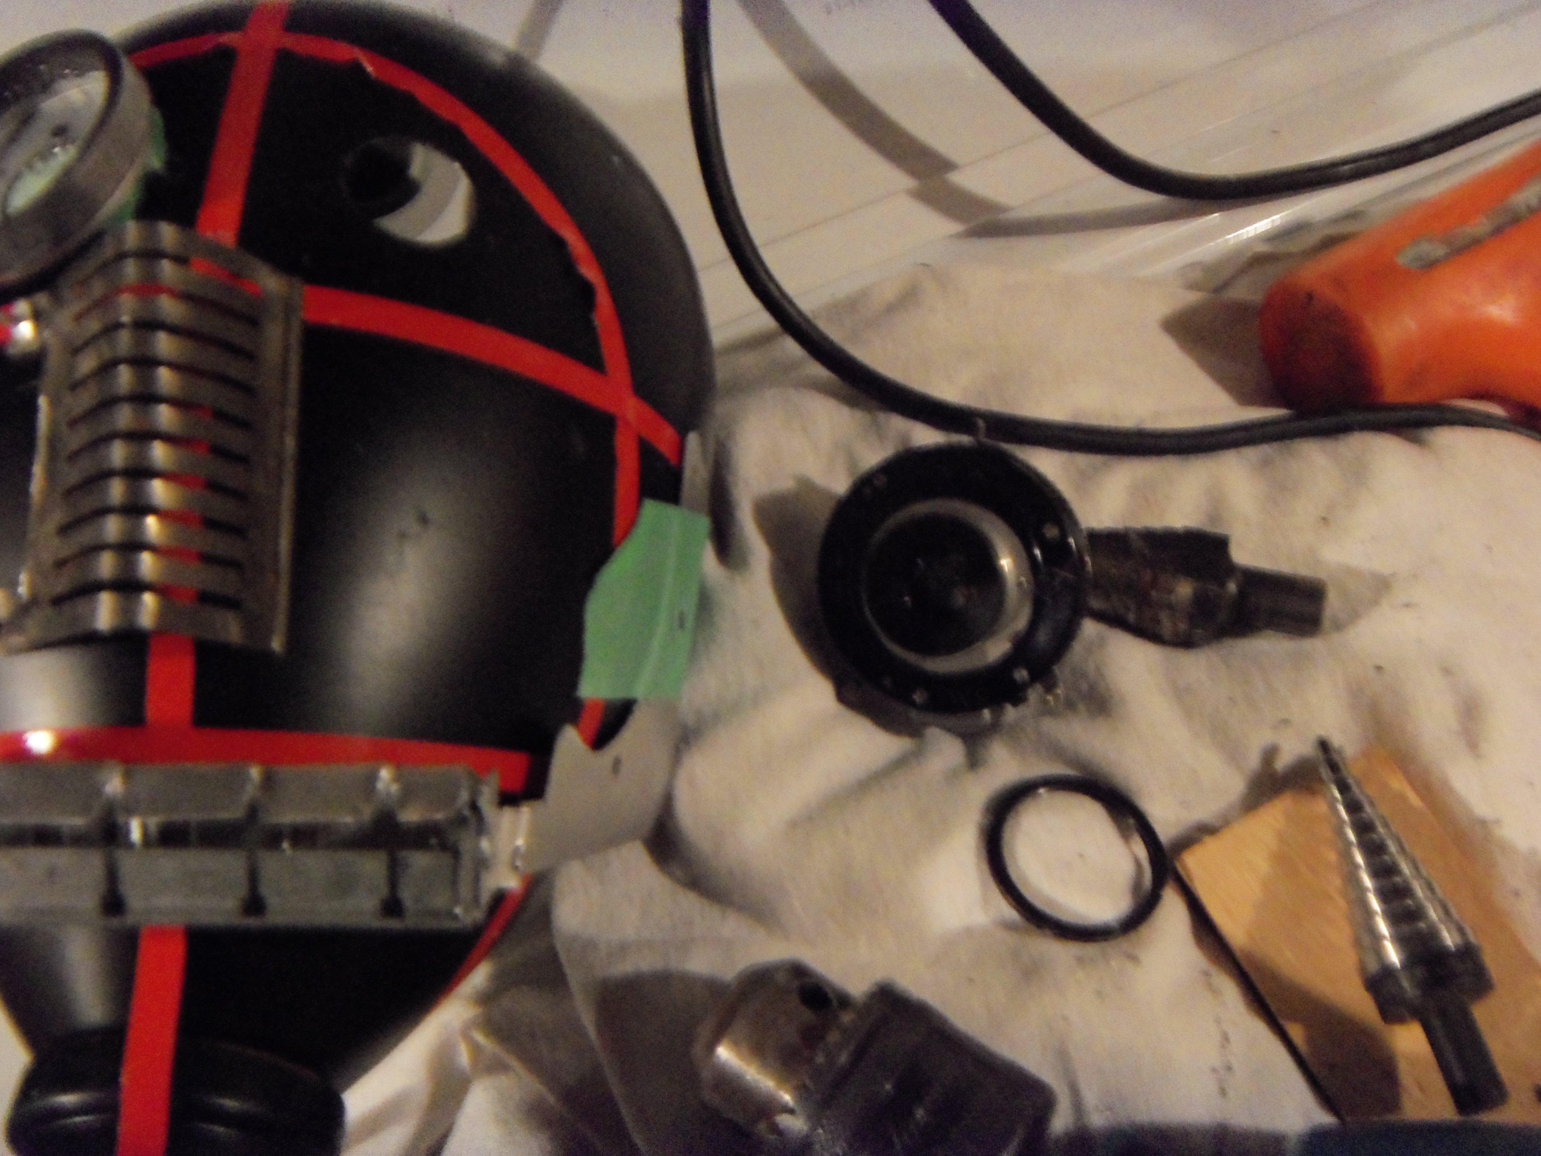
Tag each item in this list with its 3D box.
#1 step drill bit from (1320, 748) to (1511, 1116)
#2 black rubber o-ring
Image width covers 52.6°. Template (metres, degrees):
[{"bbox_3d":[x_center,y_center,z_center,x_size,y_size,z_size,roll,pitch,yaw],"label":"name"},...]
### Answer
[{"bbox_3d":[0.118,0.062,0.295,0.020,0.020,0.077,-6,50,-6],"label":"step drill bit"},{"bbox_3d":[0.061,0.055,0.311,0.037,0.003,0.037,3,53,-4],"label":"black rubber o-ring"}]

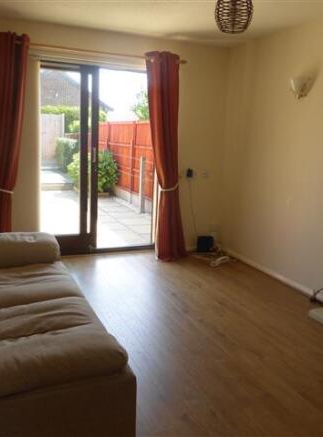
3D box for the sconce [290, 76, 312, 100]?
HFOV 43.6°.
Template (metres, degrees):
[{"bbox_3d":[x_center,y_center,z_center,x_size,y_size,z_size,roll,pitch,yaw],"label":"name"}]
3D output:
[{"bbox_3d":[1.199,-1.139,3.550,0.121,0.182,0.222,-2,12,-22],"label":"sconce"}]

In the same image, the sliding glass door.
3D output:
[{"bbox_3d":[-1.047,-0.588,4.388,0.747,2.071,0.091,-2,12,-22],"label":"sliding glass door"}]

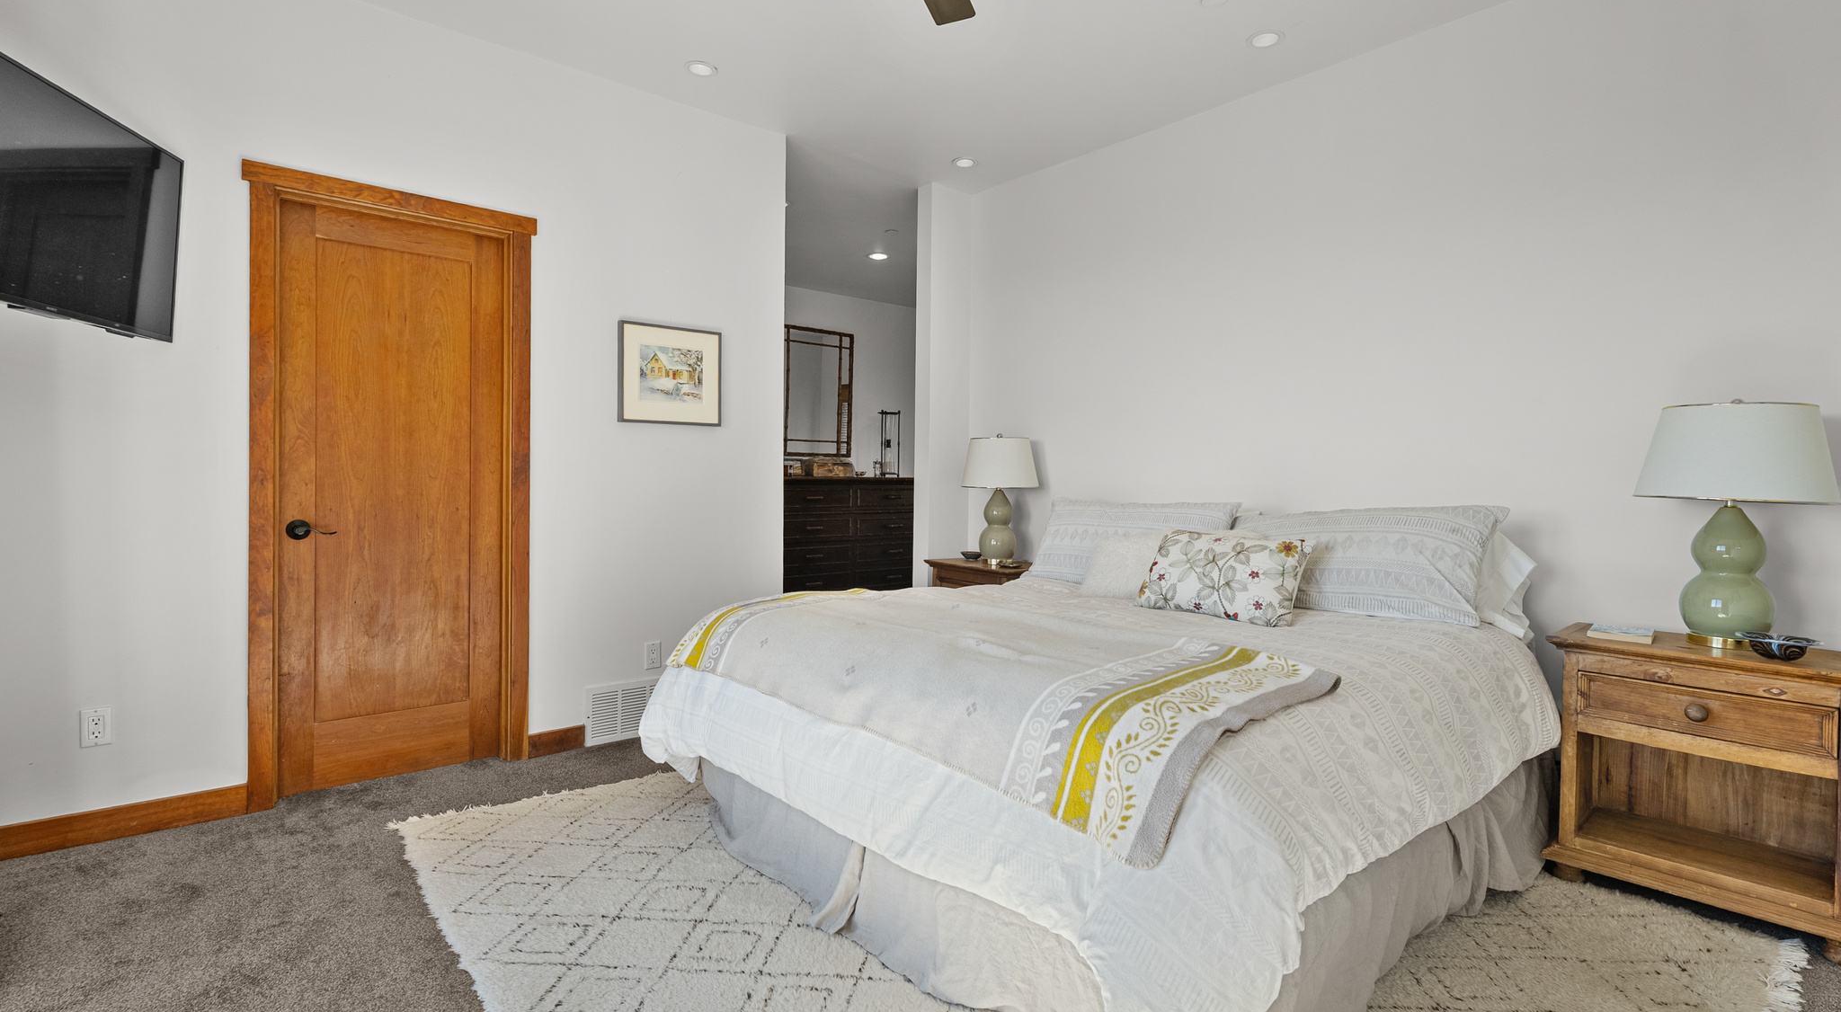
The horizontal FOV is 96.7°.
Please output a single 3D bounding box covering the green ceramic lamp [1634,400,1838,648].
[{"bbox_3d":[2.201,0.046,2.225,0.396,0.668,0.396,0,2,-42],"label":"green ceramic lamp"}]

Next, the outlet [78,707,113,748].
[{"bbox_3d":[-2.491,0.670,2.475,0.070,0.114,0.010,0,2,-40],"label":"outlet"}]

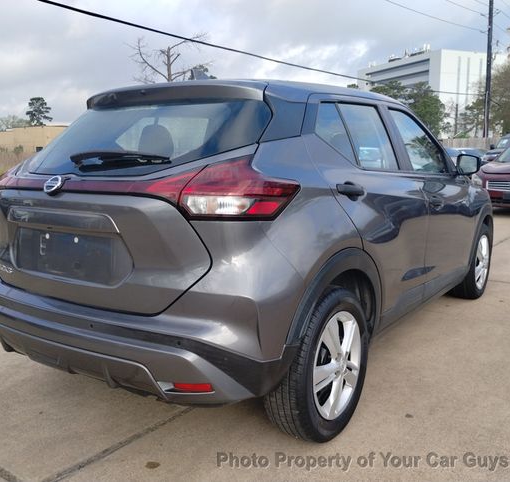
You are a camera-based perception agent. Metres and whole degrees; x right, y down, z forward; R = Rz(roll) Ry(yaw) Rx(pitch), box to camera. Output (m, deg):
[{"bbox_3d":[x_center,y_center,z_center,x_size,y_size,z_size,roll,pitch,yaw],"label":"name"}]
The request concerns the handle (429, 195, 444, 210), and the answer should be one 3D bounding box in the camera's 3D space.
[{"bbox_3d":[1.087,-0.240,3.127,0.055,0.068,0.240,5,11,35],"label":"handle"}]

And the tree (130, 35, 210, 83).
[{"bbox_3d":[-6.833,-10.708,40.296,7.000,11.534,7.000,-2,9,-9],"label":"tree"}]

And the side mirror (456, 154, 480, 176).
[{"bbox_3d":[1.439,-0.509,3.501,0.180,0.152,0.135,5,11,35],"label":"side mirror"}]

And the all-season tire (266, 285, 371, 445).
[{"bbox_3d":[0.280,0.506,2.228,0.210,0.652,0.652,5,11,35],"label":"all-season tire"}]

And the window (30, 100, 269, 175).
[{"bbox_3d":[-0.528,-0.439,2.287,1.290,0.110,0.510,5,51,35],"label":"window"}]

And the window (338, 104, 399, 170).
[{"bbox_3d":[0.578,-0.513,2.585,0.050,0.345,0.540,-17,-2,36],"label":"window"}]

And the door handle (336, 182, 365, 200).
[{"bbox_3d":[0.397,-0.208,2.150,0.055,0.068,0.240,5,11,35],"label":"door handle"}]

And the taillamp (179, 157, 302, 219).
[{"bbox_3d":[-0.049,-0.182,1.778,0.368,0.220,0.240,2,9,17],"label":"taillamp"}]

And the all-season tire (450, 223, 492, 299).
[{"bbox_3d":[1.793,0.158,4.338,0.210,0.652,0.652,5,11,35],"label":"all-season tire"}]

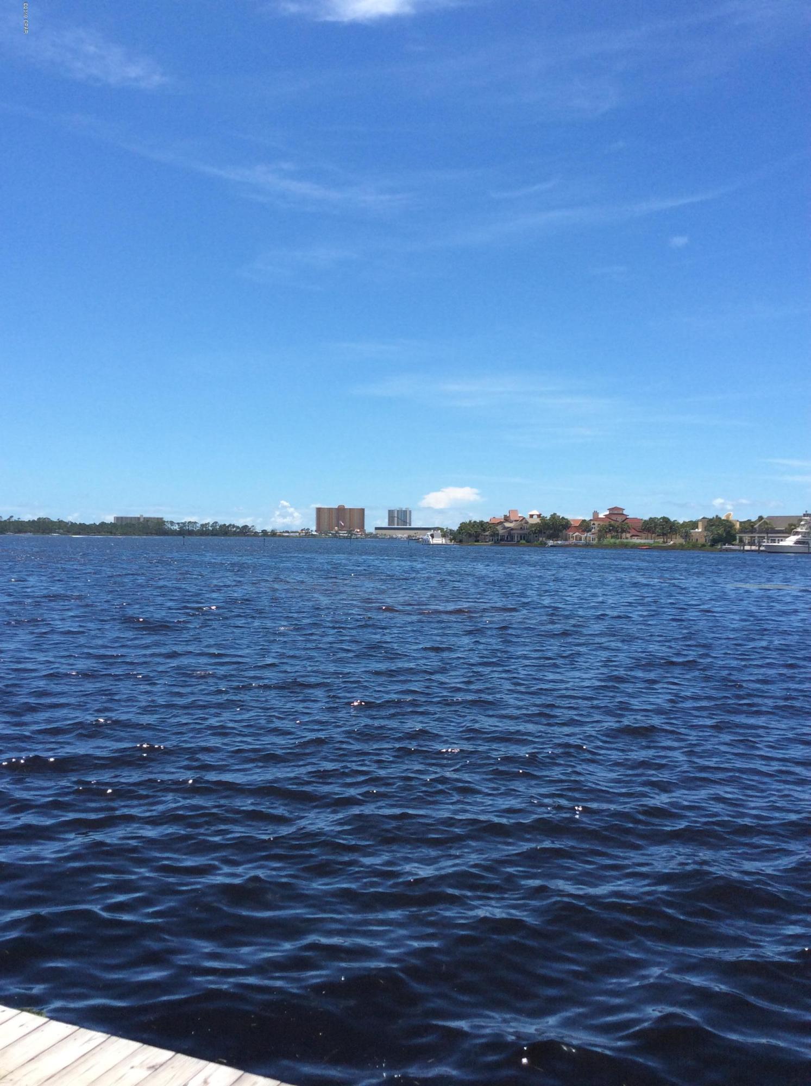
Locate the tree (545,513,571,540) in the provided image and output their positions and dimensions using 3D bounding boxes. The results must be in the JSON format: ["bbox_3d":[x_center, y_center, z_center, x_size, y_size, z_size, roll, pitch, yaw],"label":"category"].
[{"bbox_3d":[47.990,-5.200,315.000,8.200,8.500,7.800,1,0,9],"label":"tree"}]

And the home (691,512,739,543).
[{"bbox_3d":[84.950,-4.070,275.000,12.200,8.900,11.500,1,0,26],"label":"home"}]

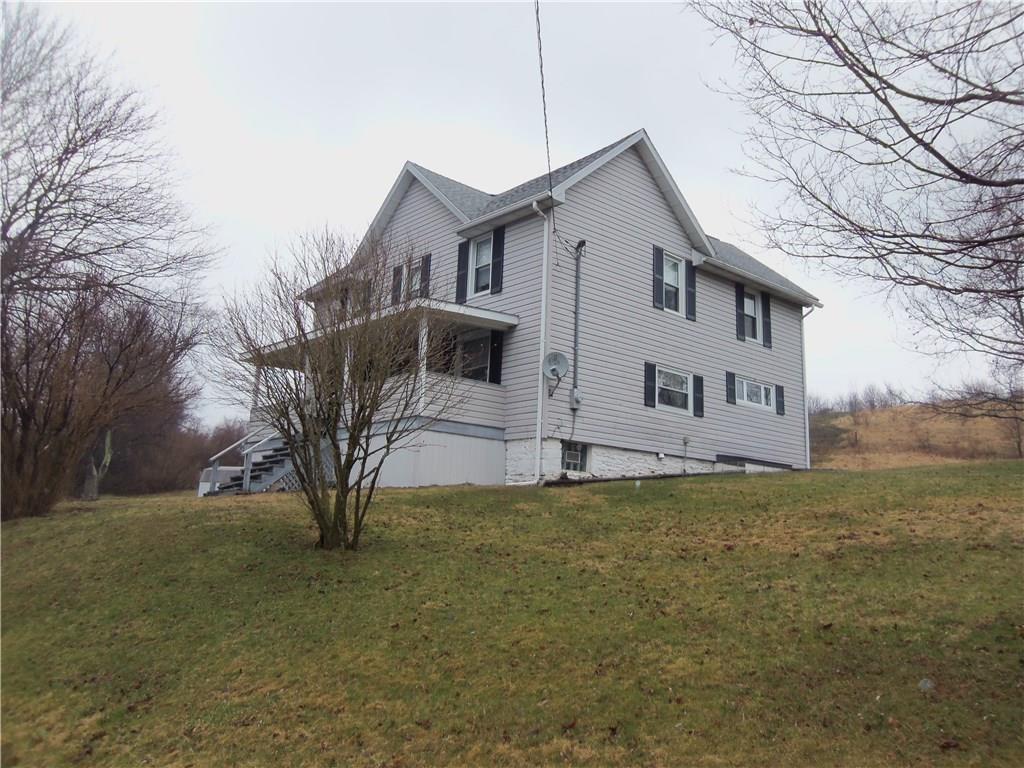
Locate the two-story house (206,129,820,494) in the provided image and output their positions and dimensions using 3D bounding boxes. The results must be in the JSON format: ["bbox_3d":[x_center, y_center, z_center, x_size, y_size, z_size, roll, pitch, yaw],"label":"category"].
[{"bbox_3d":[-0.308,-0.955,22.698,14.400,8.650,11.150,11,-13,-40],"label":"two-story house"}]

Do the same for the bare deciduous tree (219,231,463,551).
[{"bbox_3d":[-2.047,-0.010,10.086,2.850,3.900,2.800,3,-10,0],"label":"bare deciduous tree"}]

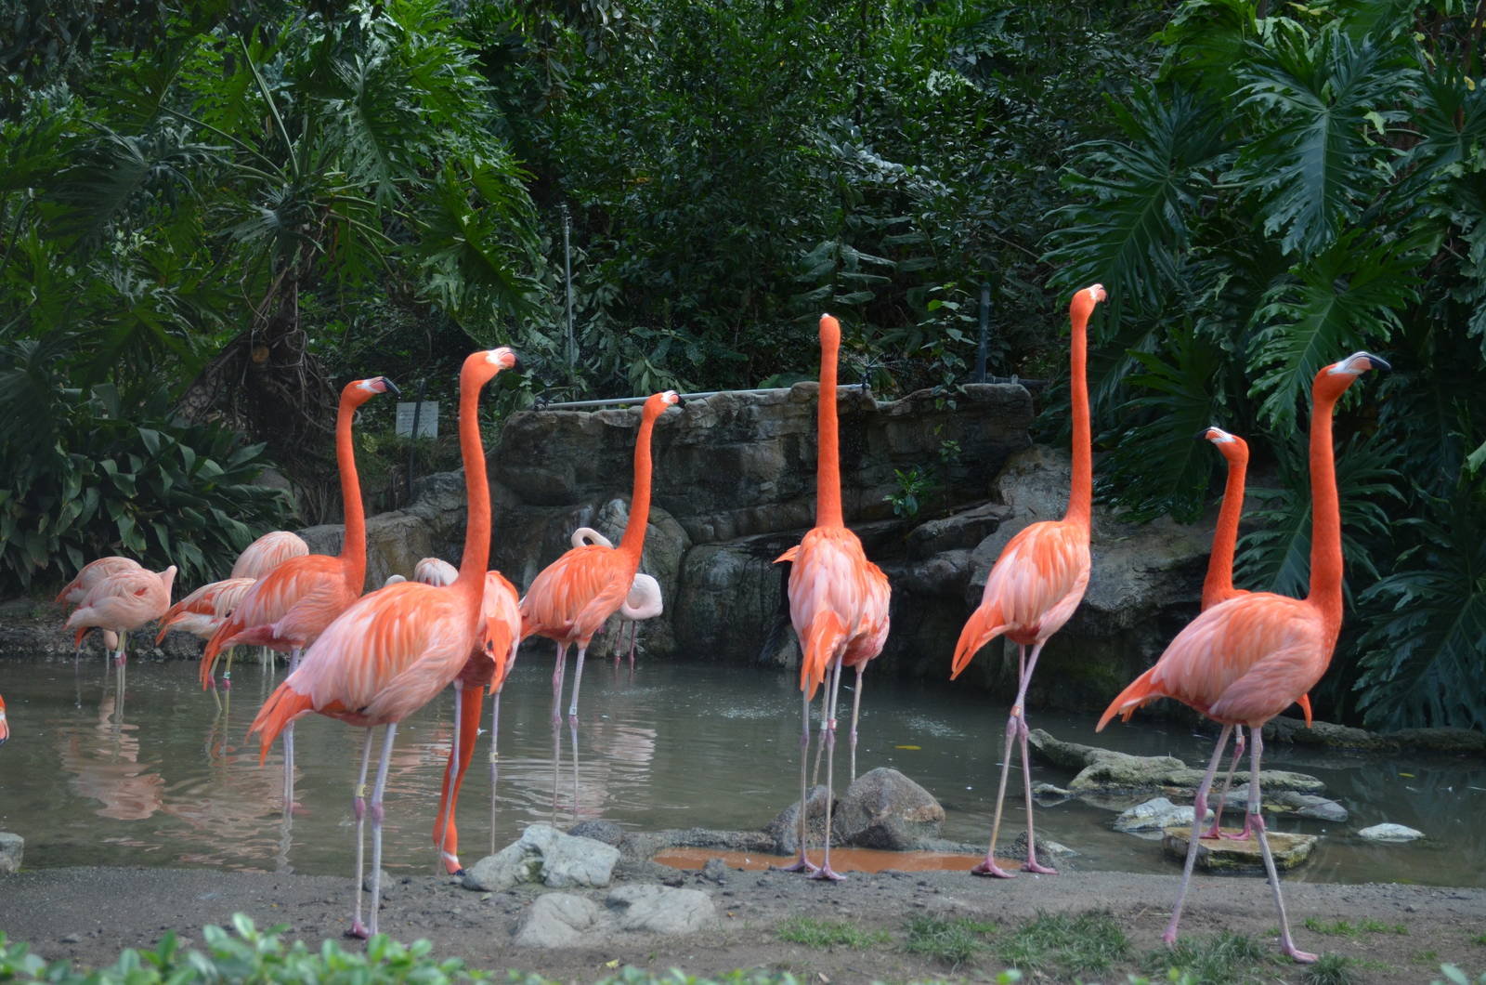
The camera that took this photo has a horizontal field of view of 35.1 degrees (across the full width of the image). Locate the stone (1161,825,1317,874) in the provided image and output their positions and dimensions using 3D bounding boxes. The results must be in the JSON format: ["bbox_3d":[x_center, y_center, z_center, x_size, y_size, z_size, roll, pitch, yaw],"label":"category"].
[{"bbox_3d":[1.231,0.886,5.830,0.360,0.060,0.360,0,1,0],"label":"stone"}]

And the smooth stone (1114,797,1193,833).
[{"bbox_3d":[1.262,0.972,7.080,0.280,0.100,0.200,0,3,0],"label":"smooth stone"}]

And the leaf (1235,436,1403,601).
[{"bbox_3d":[2.229,0.092,9.100,0.650,0.650,0.330,0,3,9],"label":"leaf"}]

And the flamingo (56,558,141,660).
[{"bbox_3d":[-2.859,0.579,10.600,0.480,0.600,0.250,0,1,-7],"label":"flamingo"}]

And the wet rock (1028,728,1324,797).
[{"bbox_3d":[1.446,0.910,7.850,1.020,0.180,0.420,1,3,14],"label":"wet rock"}]

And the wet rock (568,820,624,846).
[{"bbox_3d":[-0.371,0.869,5.930,0.150,0.090,0.130,0,1,0],"label":"wet rock"}]

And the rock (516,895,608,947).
[{"bbox_3d":[-0.408,0.963,5.270,0.210,0.100,0.190,0,3,0],"label":"rock"}]

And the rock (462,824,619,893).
[{"bbox_3d":[-0.472,0.853,5.470,0.360,0.140,0.250,0,1,0],"label":"rock"}]

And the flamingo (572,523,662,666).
[{"bbox_3d":[-0.600,0.526,10.700,0.500,0.740,0.270,0,1,12],"label":"flamingo"}]

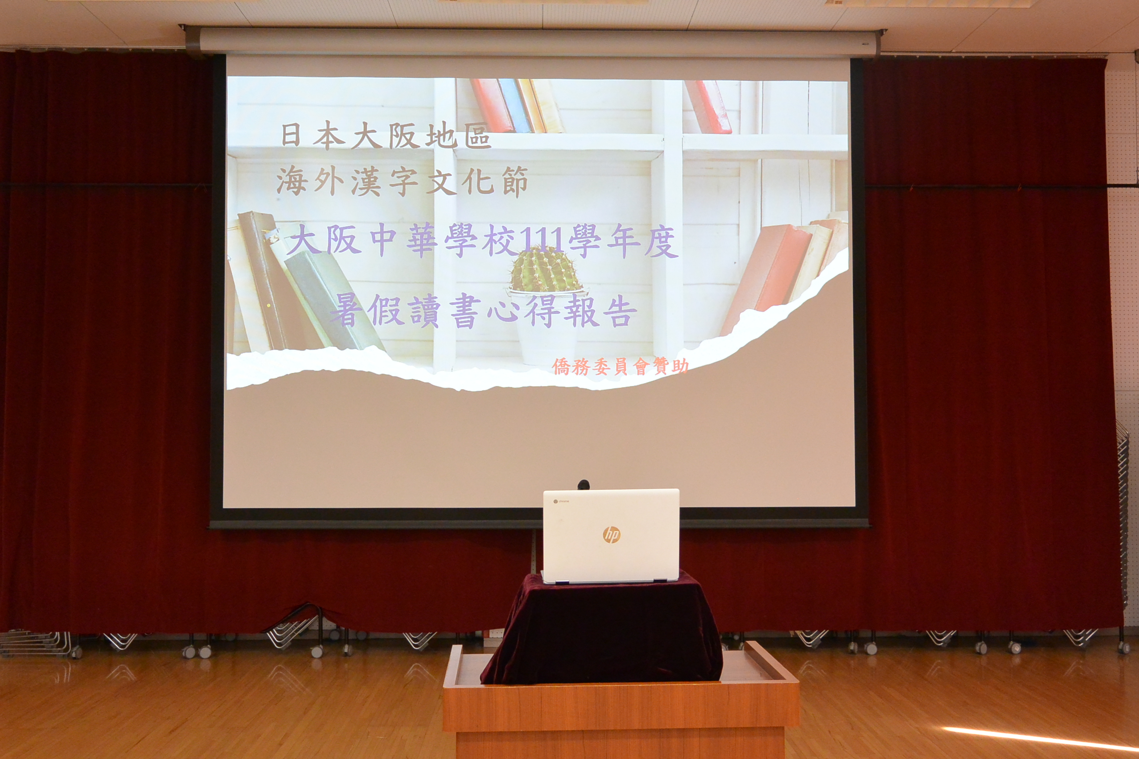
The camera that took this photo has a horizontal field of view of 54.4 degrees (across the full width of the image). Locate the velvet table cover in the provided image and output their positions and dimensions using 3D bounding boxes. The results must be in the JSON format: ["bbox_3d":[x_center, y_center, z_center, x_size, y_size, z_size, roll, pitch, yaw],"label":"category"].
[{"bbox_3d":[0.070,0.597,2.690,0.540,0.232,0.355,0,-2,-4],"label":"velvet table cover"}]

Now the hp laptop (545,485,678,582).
[{"bbox_3d":[0.093,0.377,2.747,0.325,0.227,0.240,0,-3,-4],"label":"hp laptop"}]

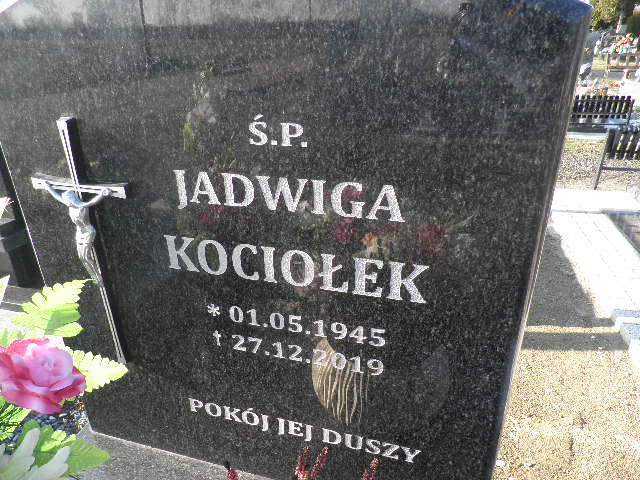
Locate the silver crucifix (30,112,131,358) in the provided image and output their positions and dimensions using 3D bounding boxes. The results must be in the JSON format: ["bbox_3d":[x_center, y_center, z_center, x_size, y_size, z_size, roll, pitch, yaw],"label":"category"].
[{"bbox_3d":[-0.340,0.031,0.665,0.160,0.406,0.031,6,26,15],"label":"silver crucifix"}]

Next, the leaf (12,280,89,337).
[{"bbox_3d":[-0.328,0.088,0.537,0.070,0.028,0.095,29,48,3],"label":"leaf"}]

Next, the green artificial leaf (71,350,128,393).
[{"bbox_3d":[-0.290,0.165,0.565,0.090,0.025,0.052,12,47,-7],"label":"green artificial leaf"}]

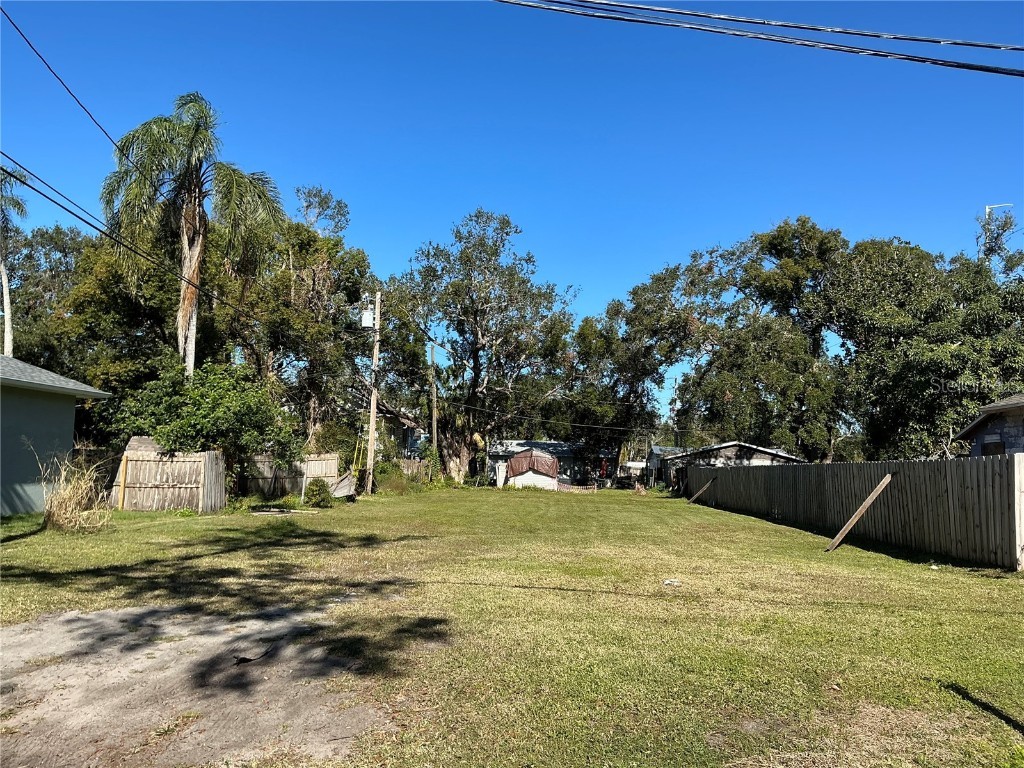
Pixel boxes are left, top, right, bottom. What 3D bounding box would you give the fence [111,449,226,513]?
[{"bbox_3d":[-10.294,2.925,24.822,2.900,1.850,1.700,0,-6,4],"label":"fence"}]

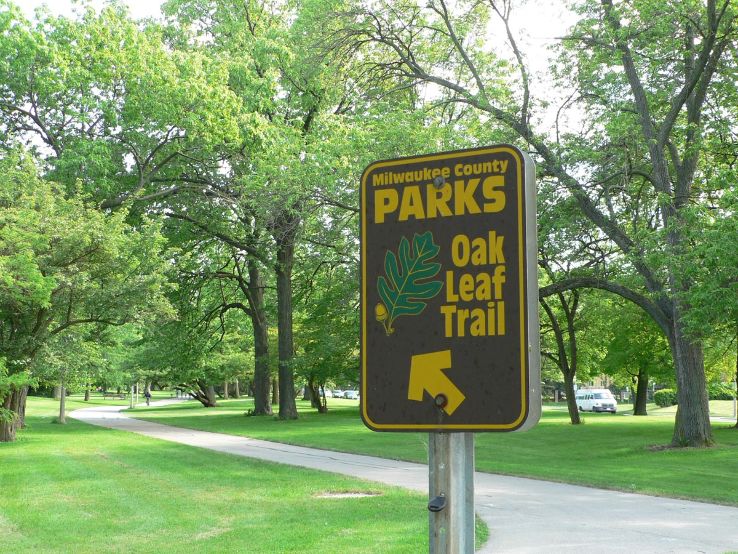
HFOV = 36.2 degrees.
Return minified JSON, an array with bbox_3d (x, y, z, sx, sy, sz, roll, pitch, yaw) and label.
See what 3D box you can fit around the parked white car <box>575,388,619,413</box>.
[{"bbox_3d":[19.298,10.536,95.500,2.000,2.030,5.100,1,-6,-8],"label":"parked white car"}]

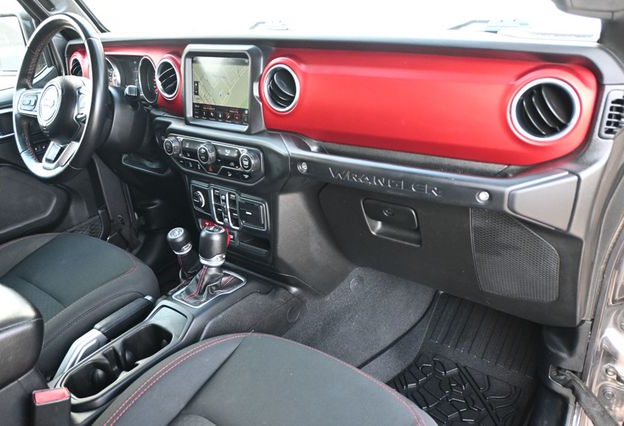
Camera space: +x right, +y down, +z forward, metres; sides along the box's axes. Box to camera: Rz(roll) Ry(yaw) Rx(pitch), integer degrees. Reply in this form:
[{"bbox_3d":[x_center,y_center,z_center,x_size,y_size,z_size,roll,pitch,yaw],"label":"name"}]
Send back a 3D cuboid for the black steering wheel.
[{"bbox_3d":[-0.568,-0.260,1.180,0.372,0.372,0.095,15,6,37],"label":"black steering wheel"}]

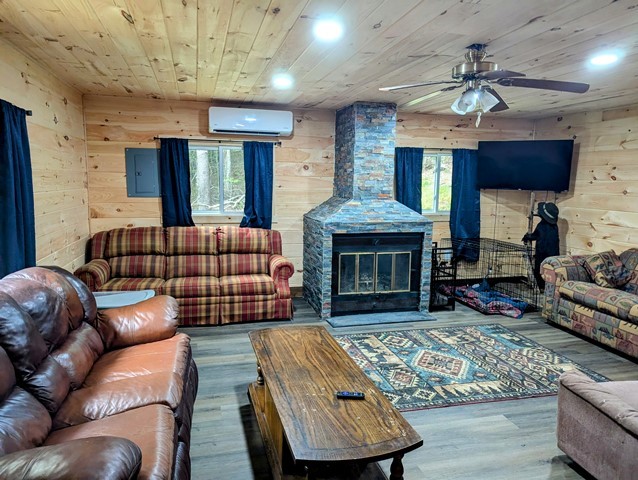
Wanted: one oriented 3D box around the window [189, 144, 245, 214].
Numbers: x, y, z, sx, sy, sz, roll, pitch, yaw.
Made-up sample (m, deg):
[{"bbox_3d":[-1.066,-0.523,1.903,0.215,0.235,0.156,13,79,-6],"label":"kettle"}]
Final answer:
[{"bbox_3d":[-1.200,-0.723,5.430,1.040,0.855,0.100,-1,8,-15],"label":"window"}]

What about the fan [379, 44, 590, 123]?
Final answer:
[{"bbox_3d":[1.012,-1.019,2.877,1.310,0.476,1.310,-1,8,-15],"label":"fan"}]

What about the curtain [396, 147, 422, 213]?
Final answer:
[{"bbox_3d":[1.190,-0.487,6.052,0.430,1.525,0.100,-1,8,-15],"label":"curtain"}]

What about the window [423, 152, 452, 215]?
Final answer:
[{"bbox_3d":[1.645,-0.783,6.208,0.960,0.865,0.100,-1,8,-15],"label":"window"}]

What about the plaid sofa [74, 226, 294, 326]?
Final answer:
[{"bbox_3d":[-1.439,0.370,5.036,2.190,0.990,0.870,-1,8,-15],"label":"plaid sofa"}]

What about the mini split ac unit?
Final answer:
[{"bbox_3d":[-0.817,-1.405,5.332,0.998,0.312,0.220,-1,8,-15],"label":"mini split ac unit"}]

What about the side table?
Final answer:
[{"bbox_3d":[-1.778,0.769,3.916,0.610,0.500,0.500,-1,8,-15],"label":"side table"}]

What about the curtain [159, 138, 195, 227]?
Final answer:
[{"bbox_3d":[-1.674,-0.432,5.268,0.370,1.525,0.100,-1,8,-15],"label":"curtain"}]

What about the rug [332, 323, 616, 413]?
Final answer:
[{"bbox_3d":[1.181,1.059,3.997,2.150,0.015,1.510,-1,8,-15],"label":"rug"}]

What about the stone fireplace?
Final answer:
[{"bbox_3d":[0.584,-0.393,5.479,1.365,2.456,0.960,-1,8,-15],"label":"stone fireplace"}]

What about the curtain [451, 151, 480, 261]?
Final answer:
[{"bbox_3d":[2.057,-0.462,6.296,0.450,1.610,0.100,-1,8,-15],"label":"curtain"}]

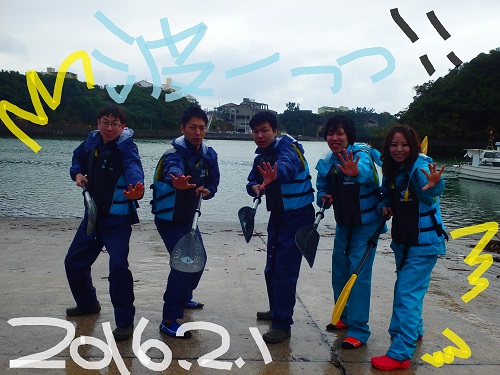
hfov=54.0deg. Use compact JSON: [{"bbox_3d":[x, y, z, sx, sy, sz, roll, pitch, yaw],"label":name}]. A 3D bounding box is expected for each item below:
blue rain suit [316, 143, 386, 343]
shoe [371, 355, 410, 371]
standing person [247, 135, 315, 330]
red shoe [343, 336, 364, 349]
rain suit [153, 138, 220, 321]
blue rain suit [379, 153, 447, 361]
[{"bbox_3d":[0.740,0.371,3.568,0.507,1.398,0.567,5,8,36],"label":"blue rain suit"},{"bbox_3d":[0.915,1.116,3.175,0.245,0.090,0.100,-2,7,-15],"label":"shoe"},{"bbox_3d":[0.223,0.293,3.625,0.507,1.601,0.588,6,9,42],"label":"standing person"},{"bbox_3d":[0.745,1.073,3.527,0.095,0.095,0.250,5,8,38],"label":"red shoe"},{"bbox_3d":[-0.482,0.302,3.810,0.527,1.429,0.628,-5,8,-36],"label":"rain suit"},{"bbox_3d":[1.075,0.445,3.250,0.520,1.340,0.500,6,9,44],"label":"blue rain suit"}]

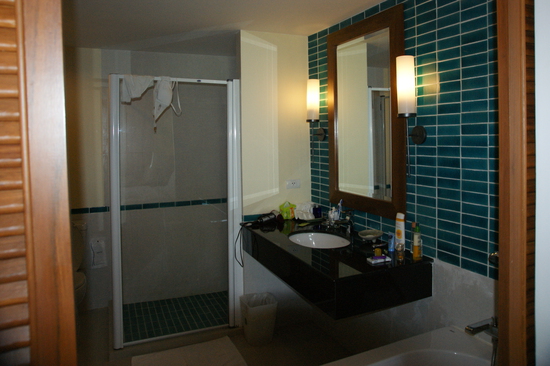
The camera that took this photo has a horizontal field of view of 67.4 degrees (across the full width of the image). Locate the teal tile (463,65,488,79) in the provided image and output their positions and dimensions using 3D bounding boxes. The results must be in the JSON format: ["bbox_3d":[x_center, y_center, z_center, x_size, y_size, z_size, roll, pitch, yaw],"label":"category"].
[{"bbox_3d":[0.896,-0.496,1.845,0.010,0.049,0.148,-5,6,-23],"label":"teal tile"}]

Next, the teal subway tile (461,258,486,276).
[{"bbox_3d":[0.945,0.400,1.959,0.010,0.050,0.147,-4,5,-23],"label":"teal subway tile"}]

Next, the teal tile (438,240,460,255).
[{"bbox_3d":[0.874,0.326,2.059,0.010,0.049,0.148,-5,6,-23],"label":"teal tile"}]

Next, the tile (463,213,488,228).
[{"bbox_3d":[0.894,0.167,1.852,0.010,0.049,0.148,-3,5,-22],"label":"tile"}]

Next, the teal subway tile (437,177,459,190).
[{"bbox_3d":[0.860,0.006,2.030,0.010,0.049,0.148,-5,6,-23],"label":"teal subway tile"}]

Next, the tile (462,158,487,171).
[{"bbox_3d":[0.888,-0.085,1.839,0.010,0.049,0.148,-3,5,-22],"label":"tile"}]

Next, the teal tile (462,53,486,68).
[{"bbox_3d":[0.894,-0.547,1.840,0.010,0.049,0.148,-5,6,-23],"label":"teal tile"}]

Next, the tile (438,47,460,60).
[{"bbox_3d":[0.822,-0.608,1.939,0.010,0.049,0.148,-3,5,-22],"label":"tile"}]

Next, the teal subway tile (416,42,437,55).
[{"bbox_3d":[0.776,-0.689,2.112,0.010,0.050,0.150,-4,6,-23],"label":"teal subway tile"}]

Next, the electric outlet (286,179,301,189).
[{"bbox_3d":[0.153,0.014,3.306,0.120,0.070,0.012,-4,5,-23],"label":"electric outlet"}]

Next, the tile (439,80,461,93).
[{"bbox_3d":[0.825,-0.455,1.949,0.010,0.049,0.148,-3,5,-22],"label":"tile"}]

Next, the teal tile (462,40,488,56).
[{"bbox_3d":[0.879,-0.593,1.804,0.010,0.049,0.148,-3,5,-22],"label":"teal tile"}]

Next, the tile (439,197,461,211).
[{"bbox_3d":[0.863,0.107,2.046,0.010,0.050,0.150,-4,6,-23],"label":"tile"}]

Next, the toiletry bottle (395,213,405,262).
[{"bbox_3d":[0.718,0.283,2.364,0.055,0.215,0.040,1,5,25],"label":"toiletry bottle"}]

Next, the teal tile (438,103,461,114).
[{"bbox_3d":[0.863,-0.364,2.035,0.010,0.050,0.147,-4,5,-23],"label":"teal tile"}]

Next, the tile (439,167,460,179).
[{"bbox_3d":[0.872,-0.047,2.062,0.010,0.050,0.147,-4,5,-23],"label":"tile"}]

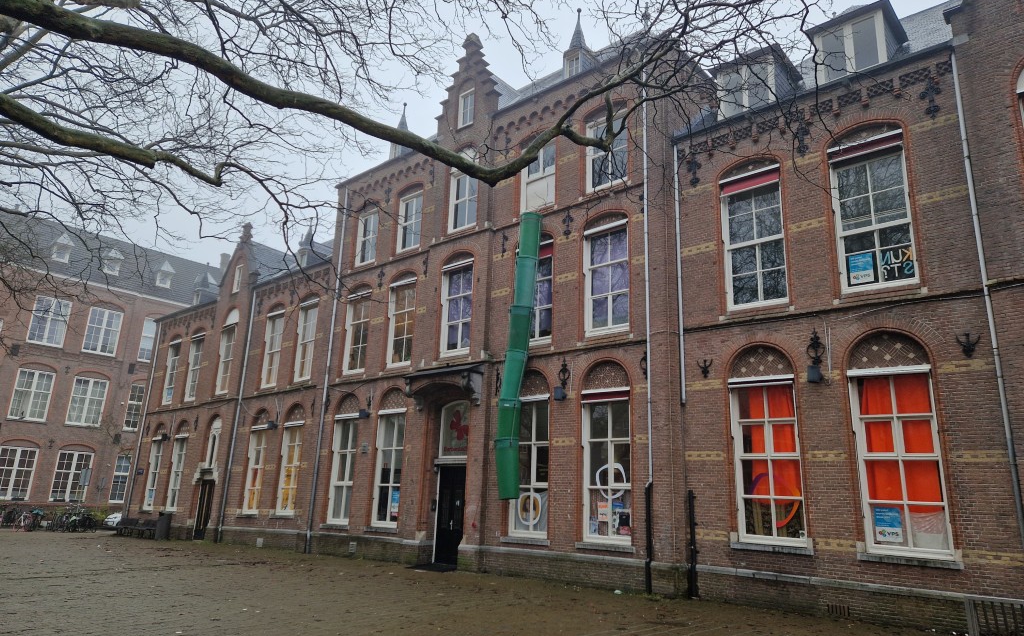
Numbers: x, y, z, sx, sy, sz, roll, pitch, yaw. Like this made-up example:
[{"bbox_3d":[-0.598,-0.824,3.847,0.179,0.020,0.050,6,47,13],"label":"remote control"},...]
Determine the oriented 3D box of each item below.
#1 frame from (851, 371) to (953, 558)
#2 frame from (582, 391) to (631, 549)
[{"bbox_3d":[6.340,2.332,11.184,1.260,3.027,0.150,-11,-19,41],"label":"frame"},{"bbox_3d":[2.027,3.210,14.604,1.250,3.132,0.150,-11,-19,41],"label":"frame"}]

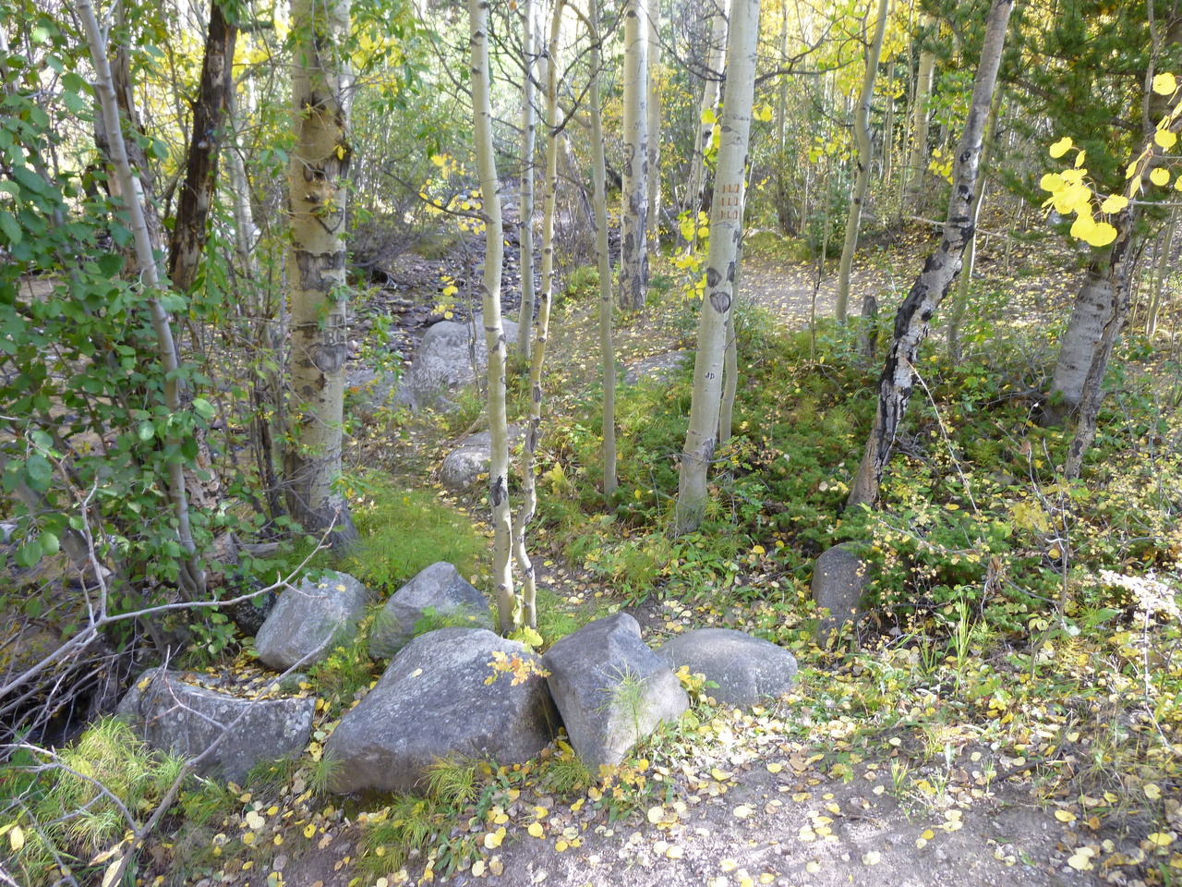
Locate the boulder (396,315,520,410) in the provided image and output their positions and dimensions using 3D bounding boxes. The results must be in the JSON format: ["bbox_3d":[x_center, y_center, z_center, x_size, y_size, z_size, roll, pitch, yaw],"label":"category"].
[{"bbox_3d":[-1.020,-0.624,6.659,0.860,0.600,0.700,0,17,0],"label":"boulder"}]

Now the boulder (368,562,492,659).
[{"bbox_3d":[-0.561,0.547,3.066,0.420,0.290,0.330,3,17,8],"label":"boulder"}]

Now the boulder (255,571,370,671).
[{"bbox_3d":[-0.966,0.577,3.055,0.380,0.290,0.330,-4,18,-14],"label":"boulder"}]

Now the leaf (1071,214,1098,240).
[{"bbox_3d":[0.825,-0.361,1.430,0.044,0.043,0.012,9,17,28],"label":"leaf"}]

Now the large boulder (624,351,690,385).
[{"bbox_3d":[0.526,-0.588,6.302,0.550,0.190,0.480,-4,18,-14],"label":"large boulder"}]

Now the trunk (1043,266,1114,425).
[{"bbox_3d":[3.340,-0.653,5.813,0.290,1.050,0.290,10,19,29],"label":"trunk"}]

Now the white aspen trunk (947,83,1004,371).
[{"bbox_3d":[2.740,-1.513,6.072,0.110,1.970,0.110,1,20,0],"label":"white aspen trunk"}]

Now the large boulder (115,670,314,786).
[{"bbox_3d":[-1.120,0.826,2.616,0.540,0.290,0.270,-1,17,-5],"label":"large boulder"}]

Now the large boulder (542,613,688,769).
[{"bbox_3d":[0.077,0.730,2.607,0.370,0.340,0.360,-6,18,-19],"label":"large boulder"}]

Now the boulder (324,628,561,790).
[{"bbox_3d":[-0.417,0.710,2.519,0.630,0.320,0.420,-3,17,-11],"label":"boulder"}]

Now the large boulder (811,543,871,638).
[{"bbox_3d":[0.965,0.538,3.249,0.225,0.310,0.220,4,18,14],"label":"large boulder"}]

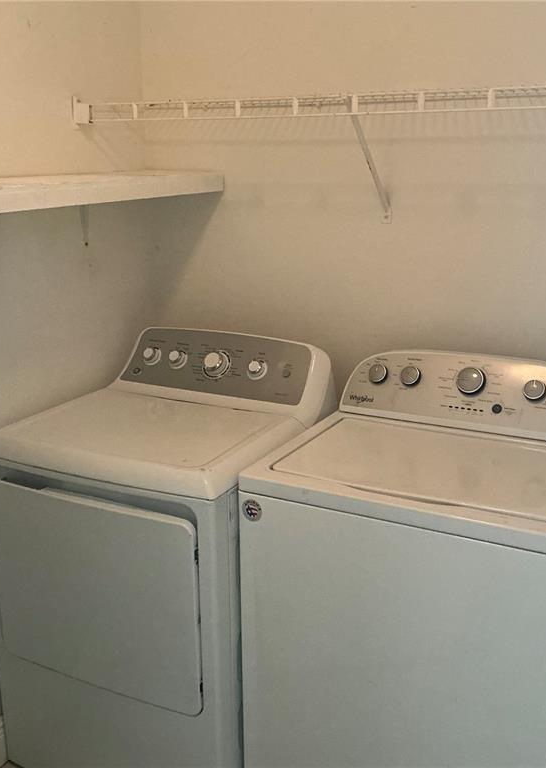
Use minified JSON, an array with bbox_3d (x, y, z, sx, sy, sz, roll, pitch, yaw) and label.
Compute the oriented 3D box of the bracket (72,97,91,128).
[{"bbox_3d":[-0.511,-0.734,2.233,0.050,0.078,0.030,8,18,26],"label":"bracket"}]

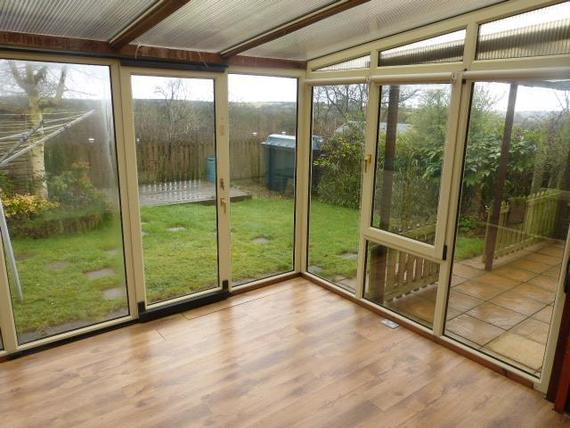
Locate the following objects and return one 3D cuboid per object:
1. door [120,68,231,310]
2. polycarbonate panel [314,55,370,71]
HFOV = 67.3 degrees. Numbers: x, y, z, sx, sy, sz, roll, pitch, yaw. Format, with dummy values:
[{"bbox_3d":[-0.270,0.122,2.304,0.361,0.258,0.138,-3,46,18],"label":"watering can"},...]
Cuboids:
[{"bbox_3d":[-0.833,-0.172,3.479,0.869,1.901,0.070,-10,18,-37],"label":"door"},{"bbox_3d":[0.502,-1.324,3.787,0.030,0.107,0.699,-10,17,-36],"label":"polycarbonate panel"}]

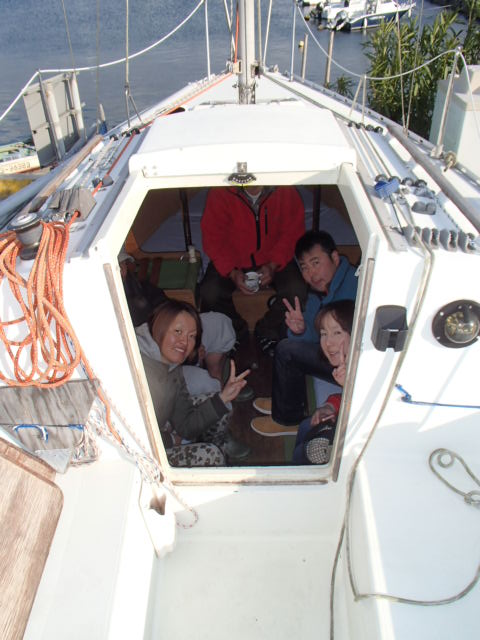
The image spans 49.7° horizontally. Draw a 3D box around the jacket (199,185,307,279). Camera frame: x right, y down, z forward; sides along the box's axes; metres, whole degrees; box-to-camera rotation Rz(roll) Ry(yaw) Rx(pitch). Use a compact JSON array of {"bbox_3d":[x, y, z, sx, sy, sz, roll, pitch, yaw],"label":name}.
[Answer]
[{"bbox_3d":[0.066,-0.505,2.860,0.560,0.540,0.390,-2,35,-2],"label":"jacket"}]

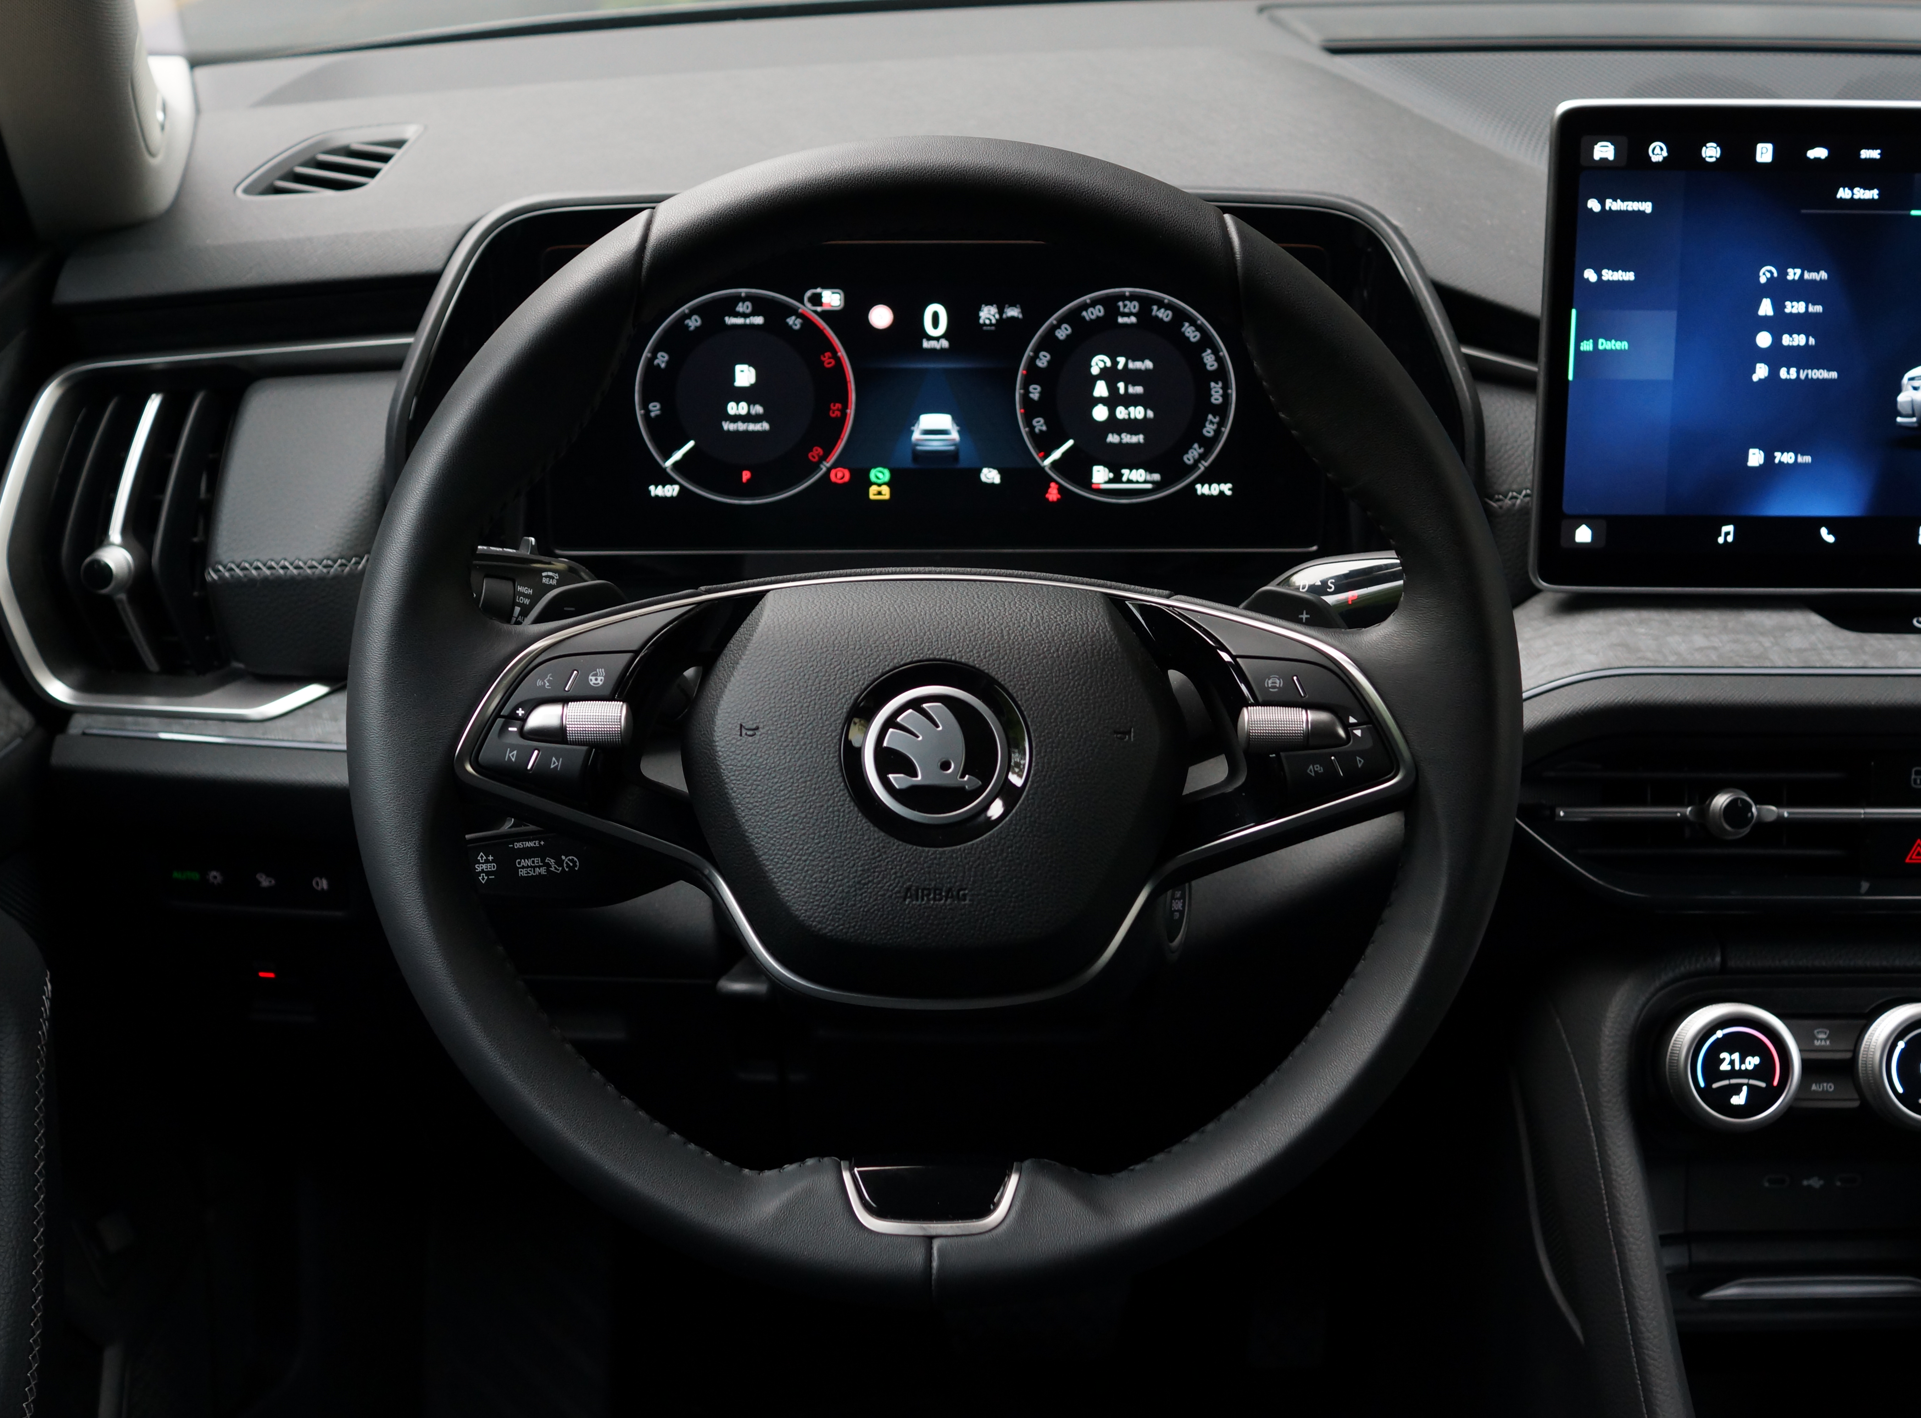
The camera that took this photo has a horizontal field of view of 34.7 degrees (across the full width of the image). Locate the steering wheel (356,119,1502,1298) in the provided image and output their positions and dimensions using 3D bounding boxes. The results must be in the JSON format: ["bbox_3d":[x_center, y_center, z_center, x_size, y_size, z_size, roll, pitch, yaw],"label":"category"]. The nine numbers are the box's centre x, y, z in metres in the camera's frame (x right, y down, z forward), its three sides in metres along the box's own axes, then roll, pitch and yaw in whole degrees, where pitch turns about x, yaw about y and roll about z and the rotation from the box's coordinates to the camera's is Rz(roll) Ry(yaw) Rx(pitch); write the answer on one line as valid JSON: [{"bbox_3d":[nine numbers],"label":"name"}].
[{"bbox_3d":[-0.008,0.003,0.990,0.370,0.369,0.085,0,-2,0],"label":"steering wheel"}]

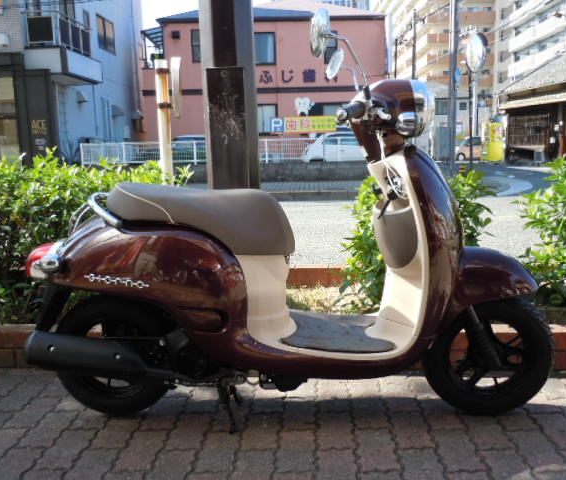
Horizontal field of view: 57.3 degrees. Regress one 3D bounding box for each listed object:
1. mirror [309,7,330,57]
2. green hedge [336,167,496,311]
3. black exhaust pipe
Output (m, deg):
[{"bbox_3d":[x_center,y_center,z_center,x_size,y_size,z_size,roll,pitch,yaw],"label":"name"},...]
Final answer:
[{"bbox_3d":[0.087,-0.479,1.197,0.033,0.108,0.108,16,14,13],"label":"mirror"},{"bbox_3d":[0.660,-0.024,2.573,0.740,0.629,0.580,-1,10,3],"label":"green hedge"},{"bbox_3d":[-0.543,0.354,1.526,0.447,0.110,0.118,9,10,1],"label":"black exhaust pipe"}]

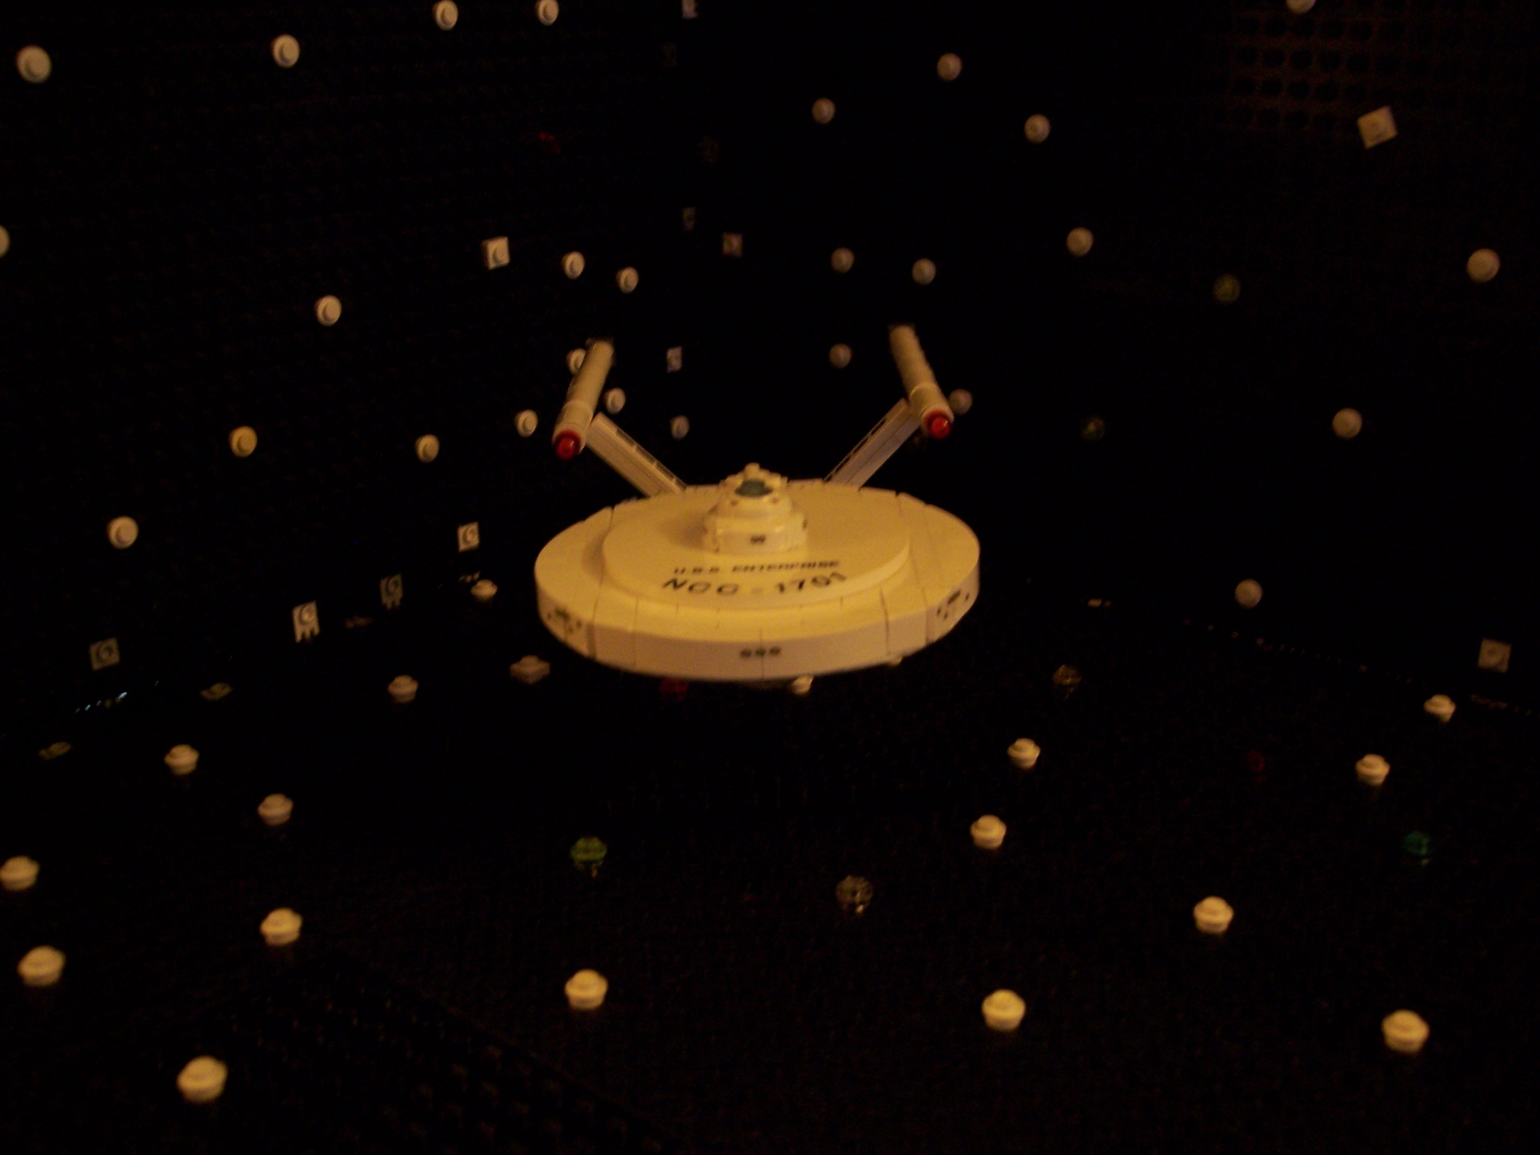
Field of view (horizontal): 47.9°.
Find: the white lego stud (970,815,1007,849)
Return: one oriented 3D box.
[{"bbox_3d":[0.050,0.058,0.398,0.008,0.005,0.008,0,20,0],"label":"white lego stud"}]

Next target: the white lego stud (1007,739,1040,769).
[{"bbox_3d":[0.064,0.044,0.434,0.008,0.005,0.008,0,20,0],"label":"white lego stud"}]

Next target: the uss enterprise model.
[{"bbox_3d":[-0.003,-0.017,0.419,0.096,0.057,0.205,-3,22,0],"label":"uss enterprise model"}]

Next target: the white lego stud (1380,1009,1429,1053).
[{"bbox_3d":[0.119,0.085,0.324,0.008,0.005,0.008,0,20,0],"label":"white lego stud"}]

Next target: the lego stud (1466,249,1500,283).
[{"bbox_3d":[0.185,-0.081,0.450,0.008,0.008,0.005,17,26,37],"label":"lego stud"}]

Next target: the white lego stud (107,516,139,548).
[{"bbox_3d":[-0.172,-0.012,0.462,0.005,0.008,0.008,17,26,37],"label":"white lego stud"}]

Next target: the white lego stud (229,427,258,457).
[{"bbox_3d":[-0.145,-0.037,0.478,0.005,0.008,0.008,16,25,37],"label":"white lego stud"}]

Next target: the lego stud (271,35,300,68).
[{"bbox_3d":[-0.130,-0.142,0.466,0.005,0.008,0.008,17,26,37],"label":"lego stud"}]

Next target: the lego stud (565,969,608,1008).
[{"bbox_3d":[-0.036,0.080,0.337,0.008,0.005,0.008,0,20,0],"label":"lego stud"}]

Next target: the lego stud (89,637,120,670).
[{"bbox_3d":[-0.176,0.020,0.459,0.005,0.008,0.008,16,25,37],"label":"lego stud"}]

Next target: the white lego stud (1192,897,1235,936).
[{"bbox_3d":[0.092,0.070,0.361,0.008,0.005,0.008,0,20,0],"label":"white lego stud"}]

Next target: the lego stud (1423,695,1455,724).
[{"bbox_3d":[0.178,0.035,0.460,0.008,0.005,0.008,16,25,37],"label":"lego stud"}]

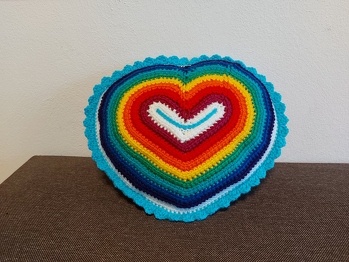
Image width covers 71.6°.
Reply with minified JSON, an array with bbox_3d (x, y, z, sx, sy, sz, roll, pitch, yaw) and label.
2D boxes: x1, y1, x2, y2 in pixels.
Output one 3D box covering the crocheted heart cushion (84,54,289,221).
[{"bbox_3d":[0.022,-0.002,0.435,0.370,0.307,0.110,1,-18,0],"label":"crocheted heart cushion"}]

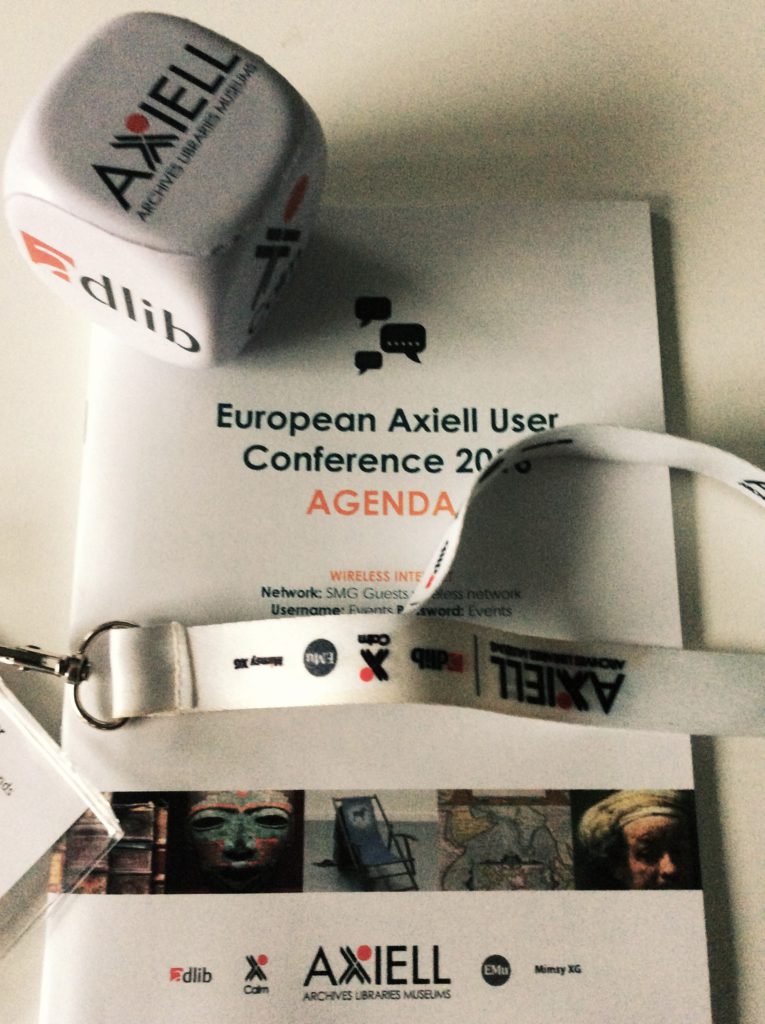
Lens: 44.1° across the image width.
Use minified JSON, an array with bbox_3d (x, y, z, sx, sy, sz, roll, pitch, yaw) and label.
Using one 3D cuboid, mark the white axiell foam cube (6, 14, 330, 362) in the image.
[{"bbox_3d":[-0.049,-0.072,0.219,0.060,0.060,0.060,27,73,2],"label":"white axiell foam cube"}]

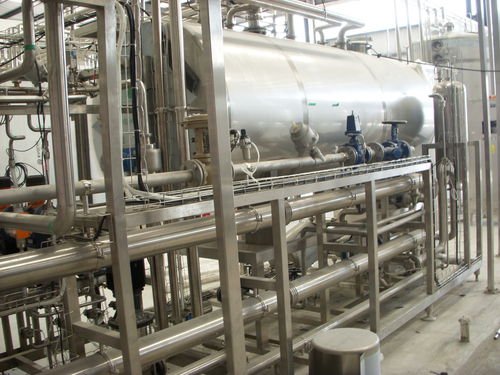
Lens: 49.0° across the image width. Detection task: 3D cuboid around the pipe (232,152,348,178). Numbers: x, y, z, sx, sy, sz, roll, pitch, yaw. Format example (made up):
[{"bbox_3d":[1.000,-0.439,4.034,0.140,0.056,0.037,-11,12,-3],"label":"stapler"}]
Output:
[{"bbox_3d":[0.332,-0.174,3.791,0.065,0.065,1.381,0,5,40],"label":"pipe"}]

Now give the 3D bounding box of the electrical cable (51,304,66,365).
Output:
[{"bbox_3d":[-0.872,0.670,2.501,0.040,0.270,0.050,0,5,40],"label":"electrical cable"}]

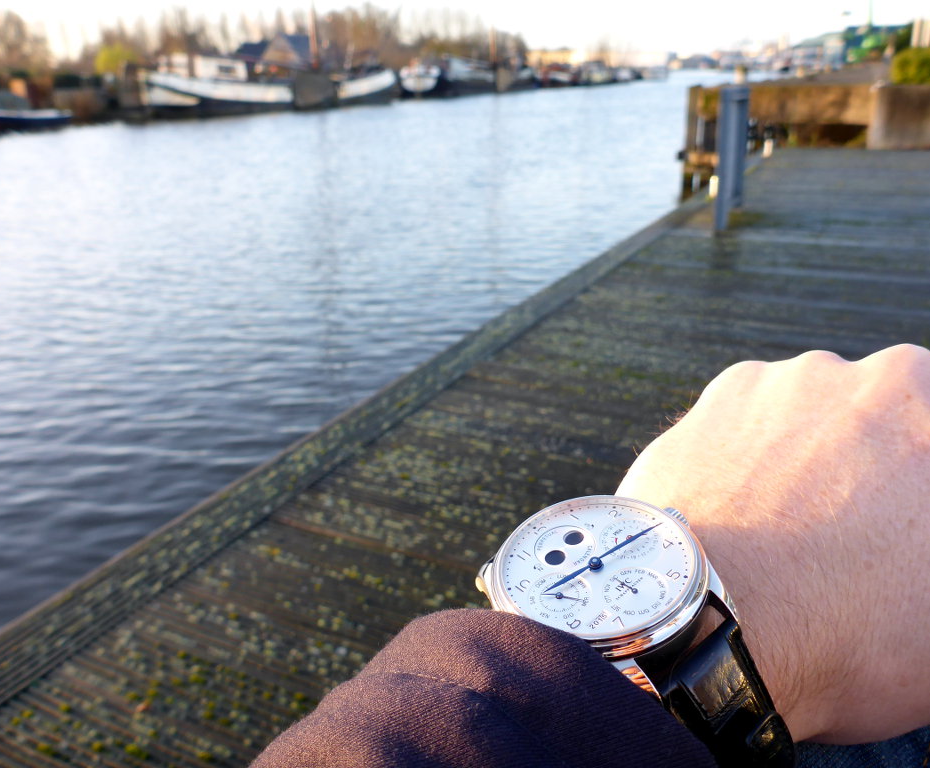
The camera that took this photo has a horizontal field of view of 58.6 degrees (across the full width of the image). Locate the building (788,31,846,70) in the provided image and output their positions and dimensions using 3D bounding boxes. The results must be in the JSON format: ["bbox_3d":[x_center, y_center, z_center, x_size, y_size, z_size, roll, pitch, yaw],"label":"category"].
[{"bbox_3d":[95.000,-89.358,222.768,13.000,9.200,11.000,8,23,20],"label":"building"}]

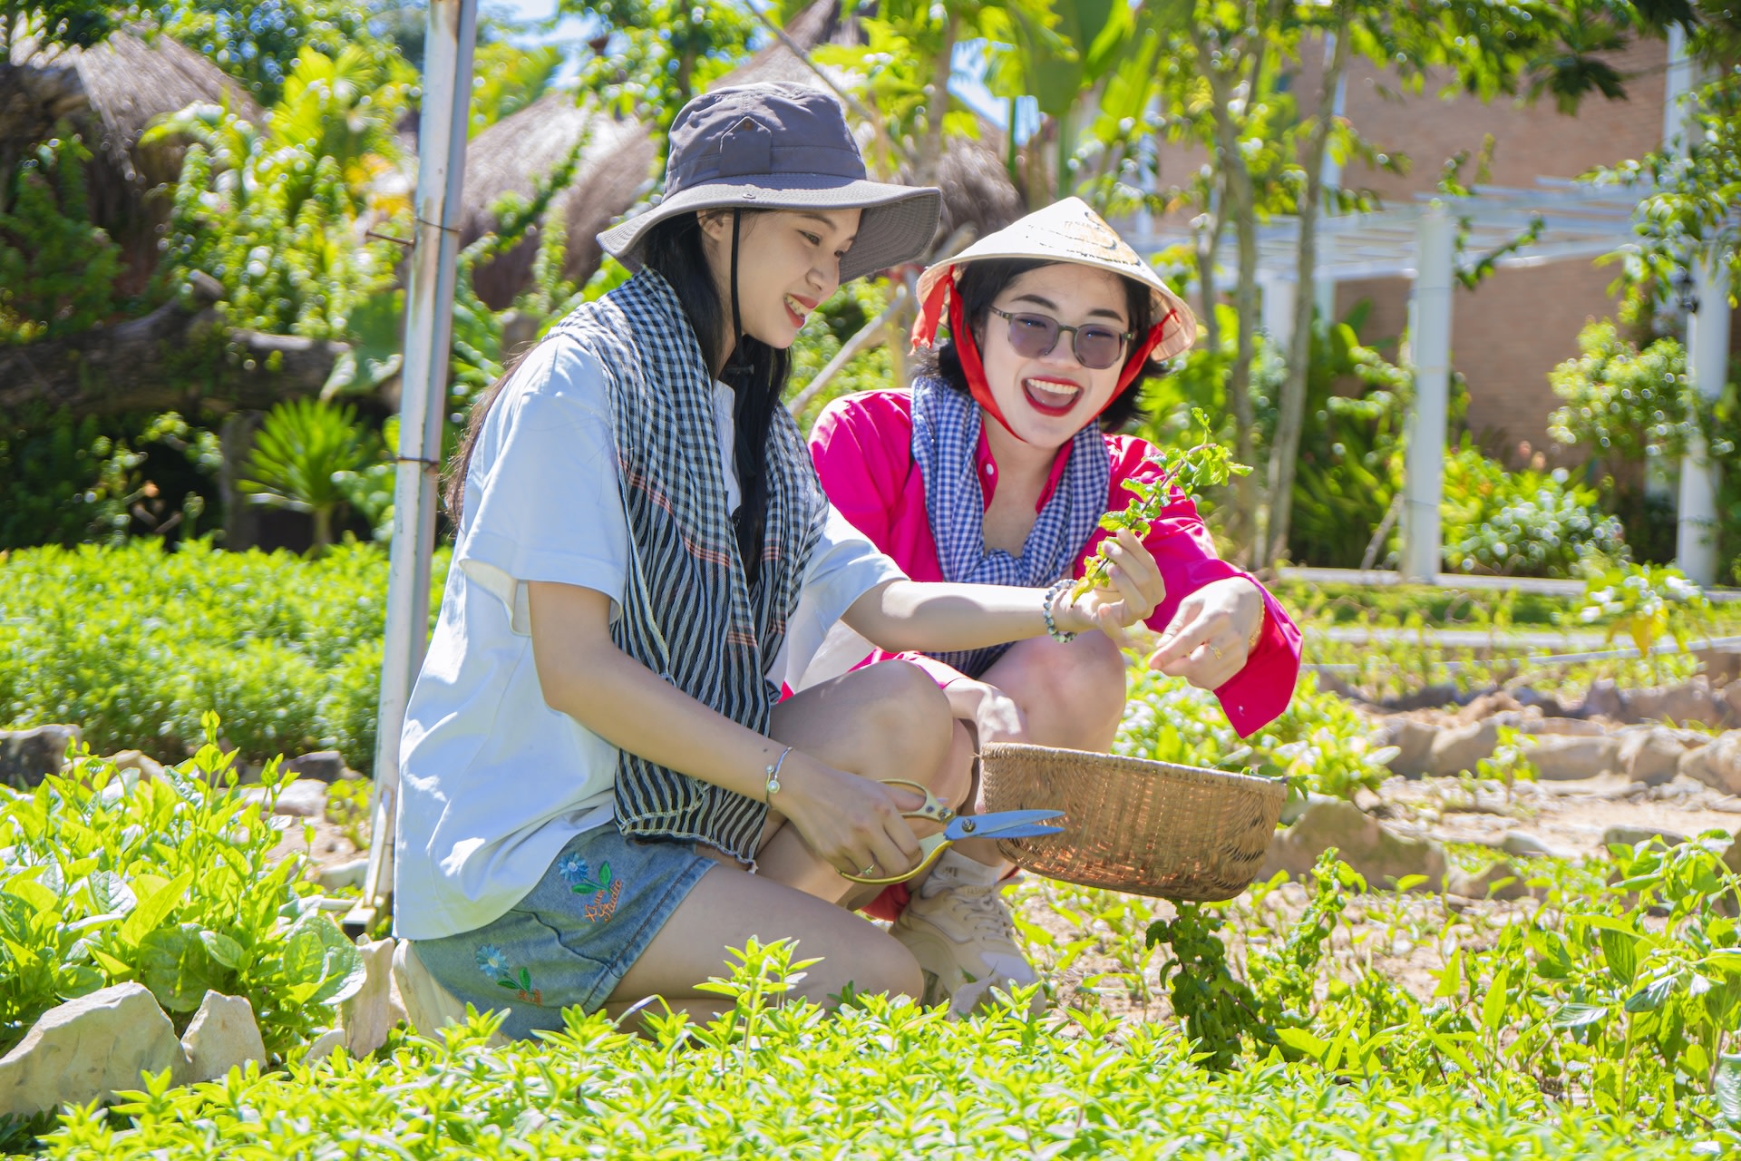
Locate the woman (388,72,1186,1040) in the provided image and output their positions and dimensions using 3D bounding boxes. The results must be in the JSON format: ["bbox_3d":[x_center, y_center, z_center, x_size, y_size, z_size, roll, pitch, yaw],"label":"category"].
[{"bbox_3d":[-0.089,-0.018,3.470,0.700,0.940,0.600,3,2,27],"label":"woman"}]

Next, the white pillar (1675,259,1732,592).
[{"bbox_3d":[5.632,-1.148,23.500,0.250,2.420,0.250,2,2,-17],"label":"white pillar"}]

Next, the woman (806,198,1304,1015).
[{"bbox_3d":[0.197,0.028,3.800,0.560,0.880,0.640,2,2,-21],"label":"woman"}]

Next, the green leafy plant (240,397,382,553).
[{"bbox_3d":[-2.251,-0.378,14.000,0.570,0.720,0.570,2,2,0],"label":"green leafy plant"}]

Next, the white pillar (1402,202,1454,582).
[{"bbox_3d":[3.684,-1.240,23.000,0.250,2.500,0.250,2,2,-17],"label":"white pillar"}]

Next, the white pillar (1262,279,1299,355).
[{"bbox_3d":[3.429,-1.349,29.500,0.250,2.450,0.250,2,2,-17],"label":"white pillar"}]

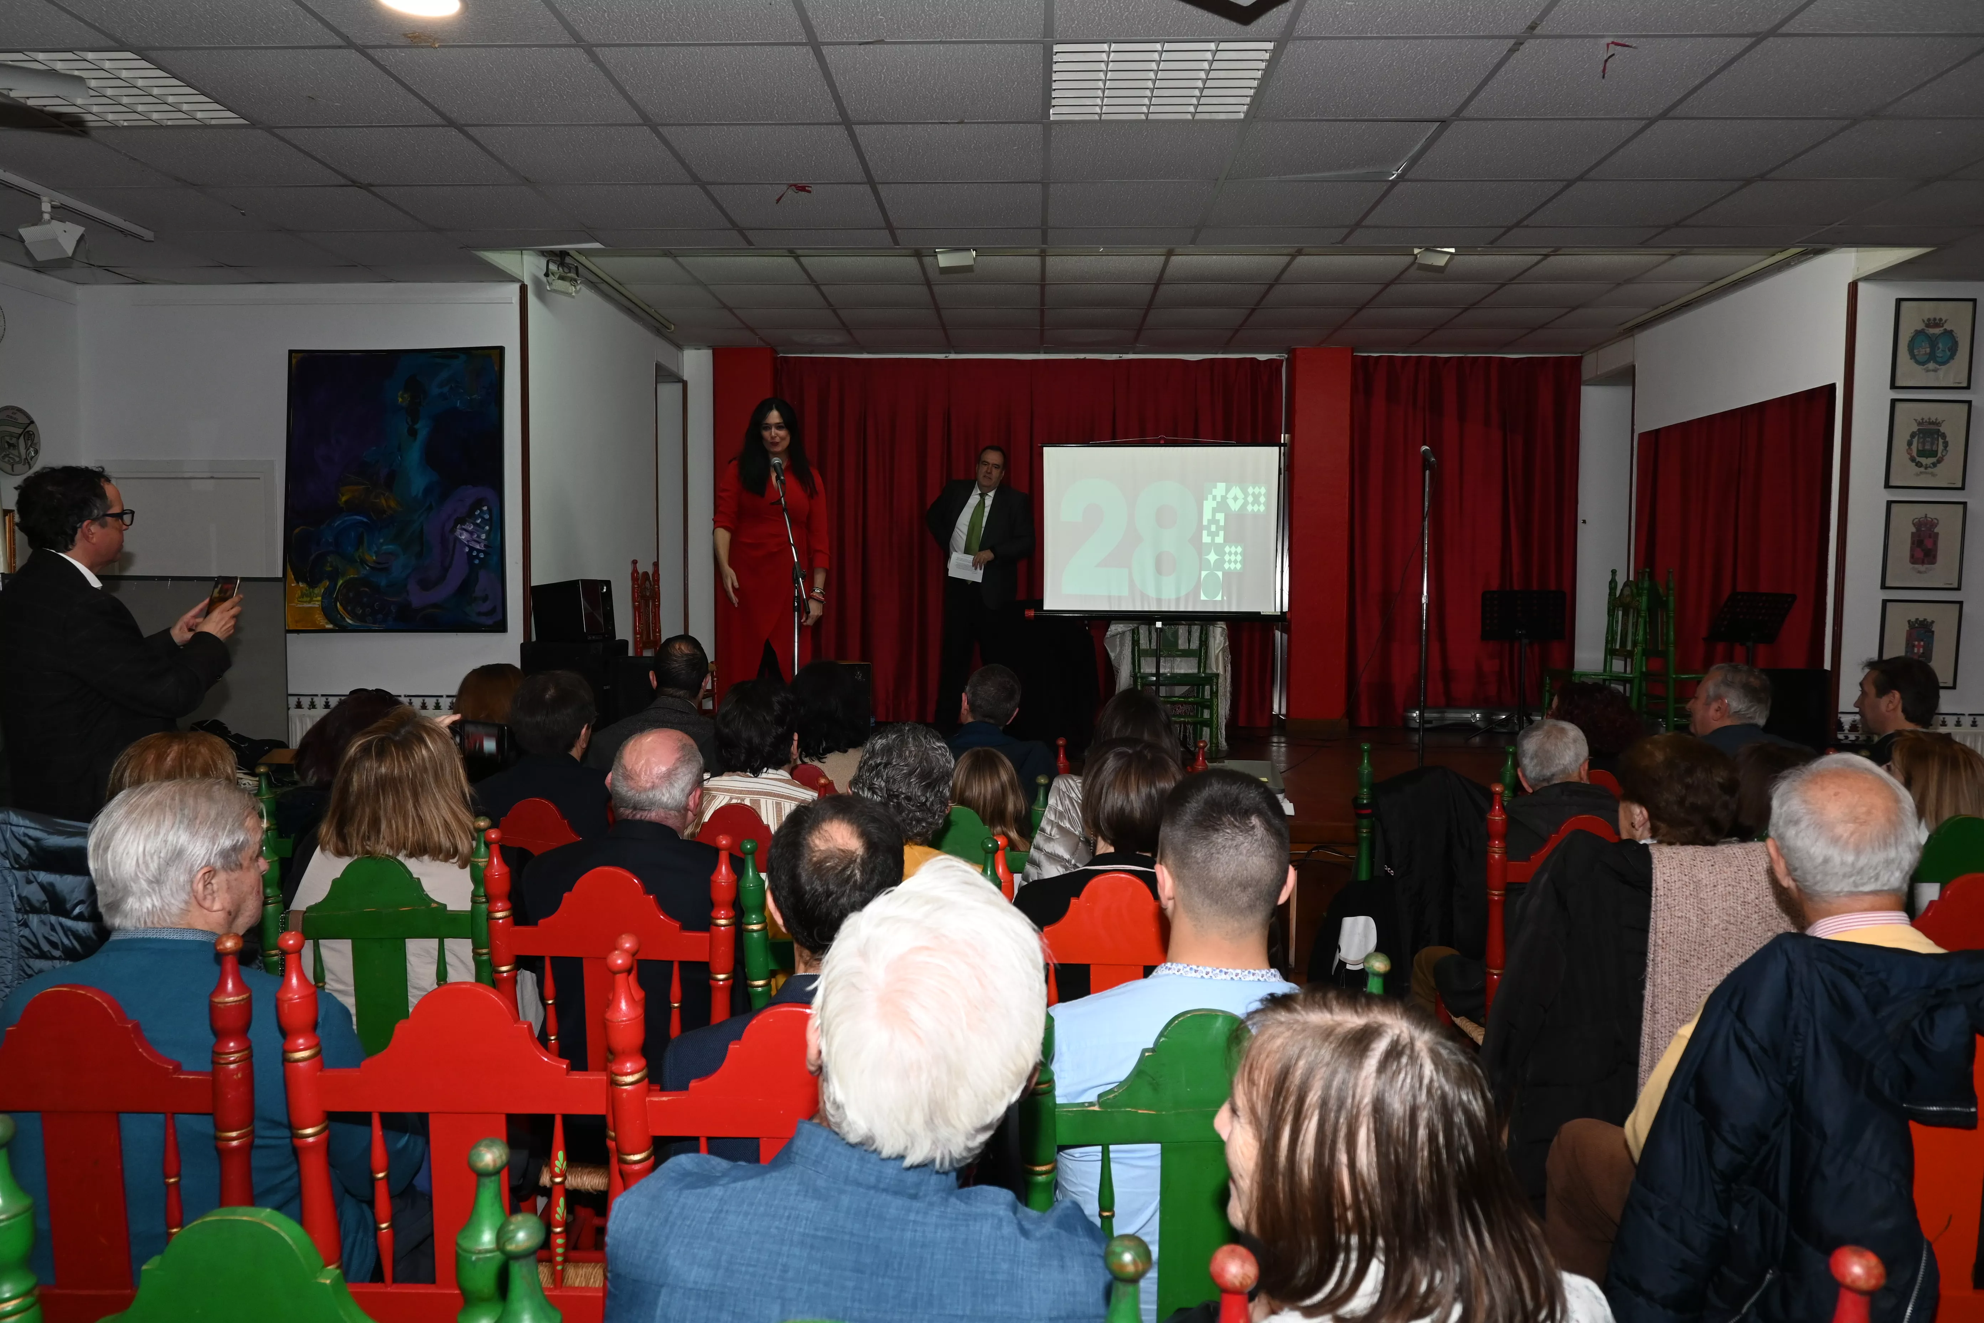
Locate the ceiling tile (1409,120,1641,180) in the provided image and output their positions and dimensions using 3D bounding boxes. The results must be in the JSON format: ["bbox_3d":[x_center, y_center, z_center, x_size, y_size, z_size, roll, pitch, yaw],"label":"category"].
[{"bbox_3d":[1.677,-1.633,4.215,0.600,0.020,0.600,0,3,2],"label":"ceiling tile"}]

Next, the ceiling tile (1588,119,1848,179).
[{"bbox_3d":[2.277,-1.628,4.194,0.600,0.020,0.600,0,3,2],"label":"ceiling tile"}]

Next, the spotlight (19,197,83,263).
[{"bbox_3d":[-3.380,-1.552,4.765,0.175,0.215,0.130,2,-6,21],"label":"spotlight"}]

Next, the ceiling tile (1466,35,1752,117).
[{"bbox_3d":[1.656,-1.597,3.617,0.600,0.020,0.600,0,3,2],"label":"ceiling tile"}]

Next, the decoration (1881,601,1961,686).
[{"bbox_3d":[4.220,-0.075,6.009,0.355,0.405,0.025,0,3,2],"label":"decoration"}]

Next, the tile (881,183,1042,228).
[{"bbox_3d":[-0.102,-1.683,4.876,0.595,0.020,0.595,0,3,2],"label":"tile"}]

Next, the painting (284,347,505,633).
[{"bbox_3d":[-2.805,-0.801,6.239,1.050,1.330,0.040,1,3,2],"label":"painting"}]

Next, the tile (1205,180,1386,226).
[{"bbox_3d":[1.099,-1.673,4.835,0.600,0.020,0.600,0,3,2],"label":"tile"}]

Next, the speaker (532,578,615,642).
[{"bbox_3d":[-1.862,-0.220,5.900,0.253,0.257,0.222,-4,2,17],"label":"speaker"}]

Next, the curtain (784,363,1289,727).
[{"bbox_3d":[0.232,-0.819,9.145,3.500,2.530,0.120,1,3,2],"label":"curtain"}]

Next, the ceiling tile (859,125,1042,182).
[{"bbox_3d":[-0.122,-1.647,4.277,0.595,0.020,0.595,0,3,2],"label":"ceiling tile"}]

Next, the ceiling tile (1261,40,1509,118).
[{"bbox_3d":[1.055,-1.600,3.641,0.600,0.025,0.600,1,3,2],"label":"ceiling tile"}]

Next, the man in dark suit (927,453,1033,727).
[{"bbox_3d":[-0.066,-0.319,7.406,0.600,1.763,0.420,1,4,17],"label":"man in dark suit"}]

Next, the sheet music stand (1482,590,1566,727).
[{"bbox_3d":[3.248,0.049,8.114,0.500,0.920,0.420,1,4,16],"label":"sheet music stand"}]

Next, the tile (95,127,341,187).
[{"bbox_3d":[-2.521,-1.668,4.363,0.600,0.025,0.600,1,3,2],"label":"tile"}]

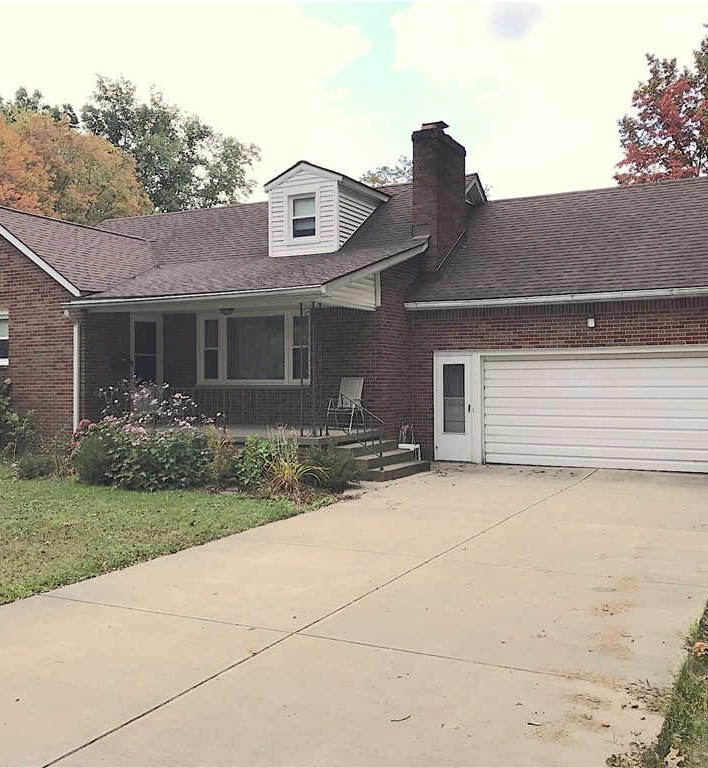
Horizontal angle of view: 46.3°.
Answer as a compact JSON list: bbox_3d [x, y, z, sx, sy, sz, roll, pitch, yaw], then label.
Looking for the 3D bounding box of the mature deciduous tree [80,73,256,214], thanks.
[{"bbox_3d":[-8.464,-6.135,38.000,8.800,15.944,8.800,0,-1,29],"label":"mature deciduous tree"}]

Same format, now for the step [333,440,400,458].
[{"bbox_3d":[0.248,1.149,14.477,0.340,0.175,1.850,0,-1,29],"label":"step"}]

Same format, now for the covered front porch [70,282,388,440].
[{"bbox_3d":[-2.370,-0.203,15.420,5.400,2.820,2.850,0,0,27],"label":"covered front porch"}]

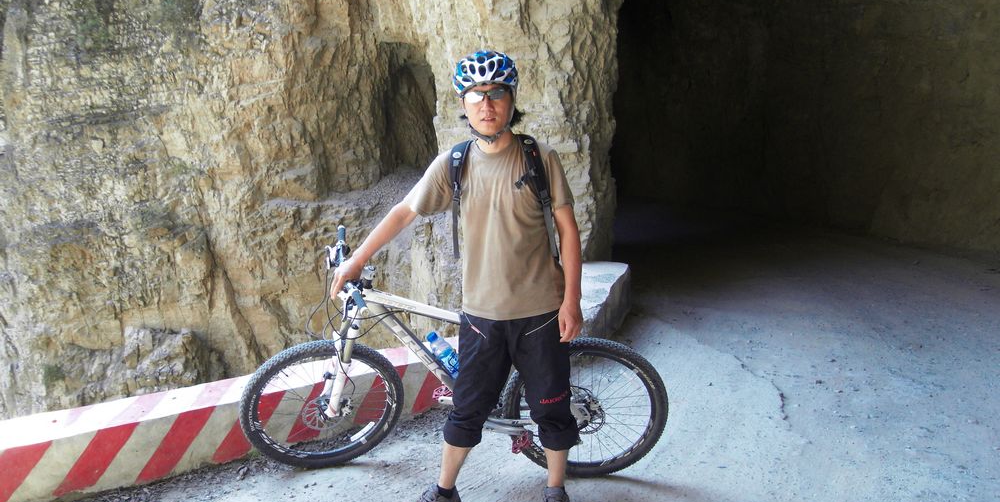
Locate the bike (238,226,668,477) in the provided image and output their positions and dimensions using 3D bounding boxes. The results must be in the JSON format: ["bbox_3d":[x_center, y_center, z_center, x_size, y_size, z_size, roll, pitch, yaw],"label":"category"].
[{"bbox_3d":[-0.197,0.472,2.785,1.735,1.040,0.620,0,23,6],"label":"bike"}]

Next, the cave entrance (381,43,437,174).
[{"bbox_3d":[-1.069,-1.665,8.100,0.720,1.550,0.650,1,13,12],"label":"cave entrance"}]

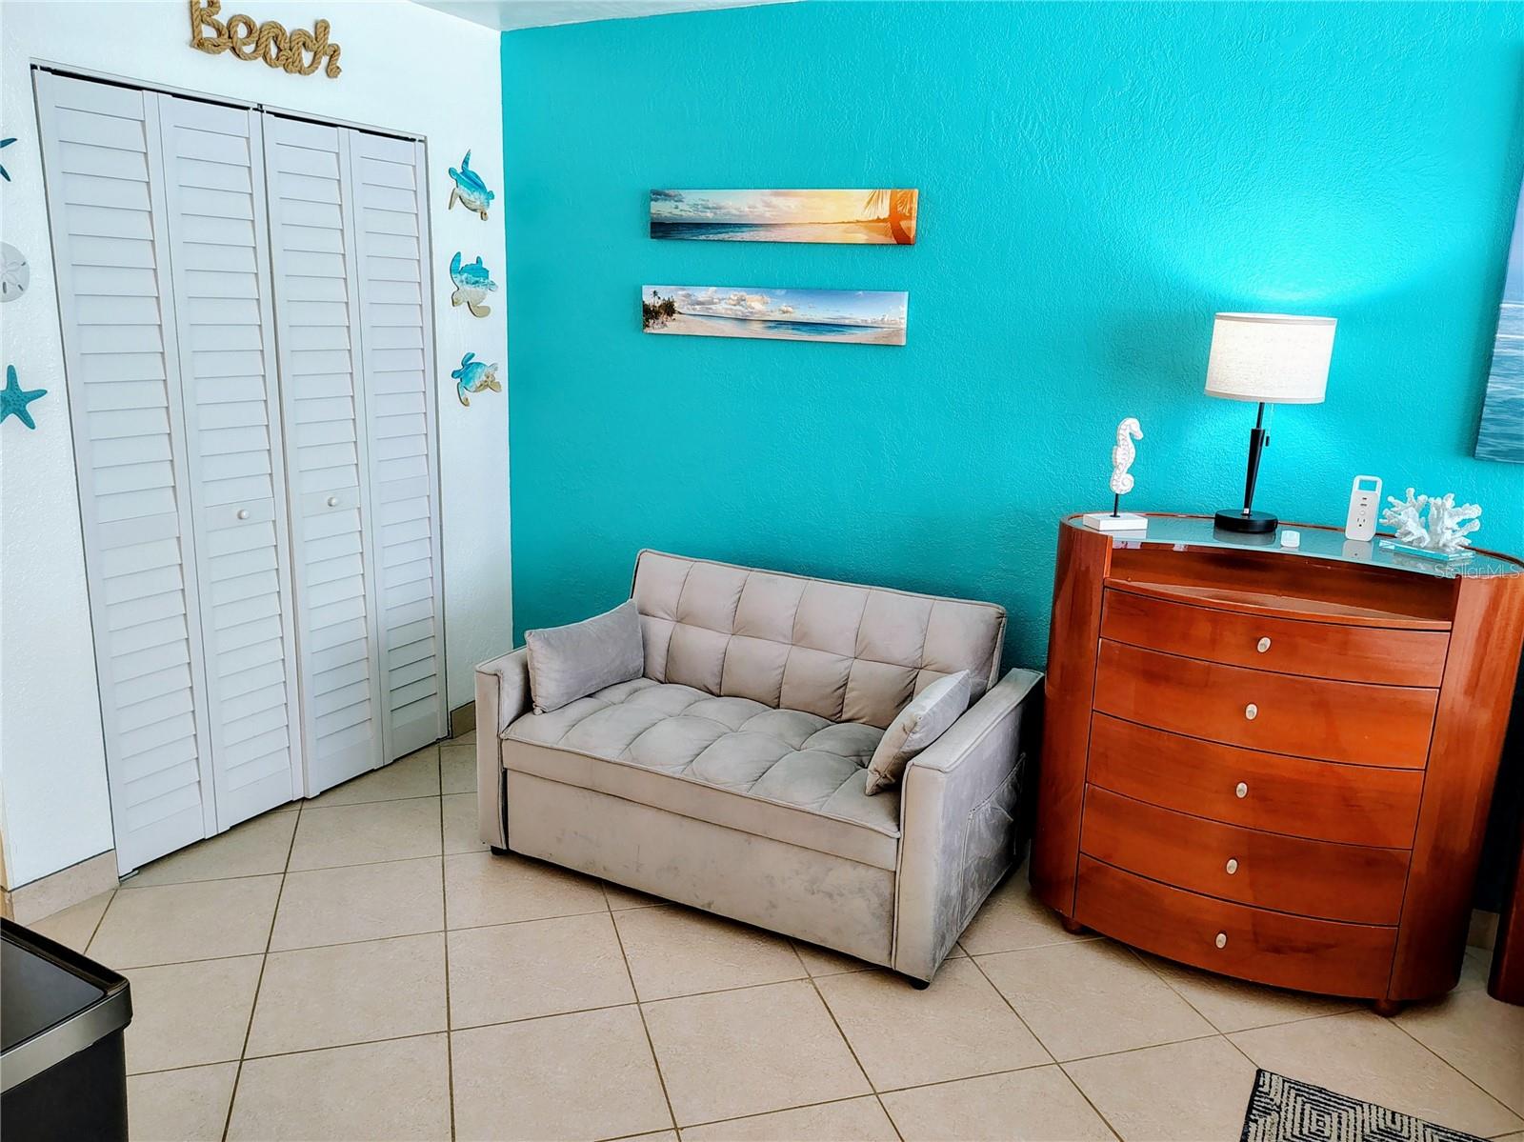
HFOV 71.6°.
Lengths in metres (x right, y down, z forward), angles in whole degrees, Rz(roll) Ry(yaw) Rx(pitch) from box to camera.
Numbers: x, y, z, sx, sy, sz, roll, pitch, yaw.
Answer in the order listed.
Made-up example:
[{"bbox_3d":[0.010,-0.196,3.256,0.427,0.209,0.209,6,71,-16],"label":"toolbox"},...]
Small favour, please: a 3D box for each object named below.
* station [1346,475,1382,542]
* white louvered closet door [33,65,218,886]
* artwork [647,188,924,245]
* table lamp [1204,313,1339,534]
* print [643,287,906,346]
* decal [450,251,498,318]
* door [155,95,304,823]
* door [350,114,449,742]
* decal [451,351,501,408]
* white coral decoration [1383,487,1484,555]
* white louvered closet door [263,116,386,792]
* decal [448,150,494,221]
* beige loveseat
[{"bbox_3d":[1.460,-0.153,2.563,0.069,0.158,0.045,8,14,26],"label":"station"},{"bbox_3d":[-1.650,-0.188,2.779,0.033,2.030,0.301,8,14,26],"label":"white louvered closet door"},{"bbox_3d":[0.050,-1.101,3.292,0.918,0.154,0.030,8,14,26],"label":"artwork"},{"bbox_3d":[1.235,-0.365,2.628,0.278,0.525,0.278,8,14,26],"label":"table lamp"},{"bbox_3d":[0.022,-0.806,3.316,0.923,0.153,0.028,8,14,26],"label":"print"},{"bbox_3d":[-1.000,-0.995,3.689,0.015,0.220,0.240,8,14,26],"label":"decal"},{"bbox_3d":[-1.501,-0.243,3.015,0.033,2.030,0.301,8,14,26],"label":"door"},{"bbox_3d":[-1.202,-0.358,3.507,0.033,2.030,0.301,8,14,26],"label":"door"},{"bbox_3d":[-1.010,-0.681,3.761,0.015,0.195,0.254,8,14,26],"label":"decal"},{"bbox_3d":[1.577,-0.118,2.487,0.125,0.147,0.190,-5,14,-27],"label":"white coral decoration"},{"bbox_3d":[-1.338,-0.294,3.254,0.033,2.020,0.308,8,14,26],"label":"white louvered closet door"},{"bbox_3d":[-0.990,-1.320,3.614,0.015,0.222,0.226,8,14,26],"label":"decal"},{"bbox_3d":[0.006,0.442,3.029,1.350,0.800,0.870,8,14,26],"label":"beige loveseat"}]

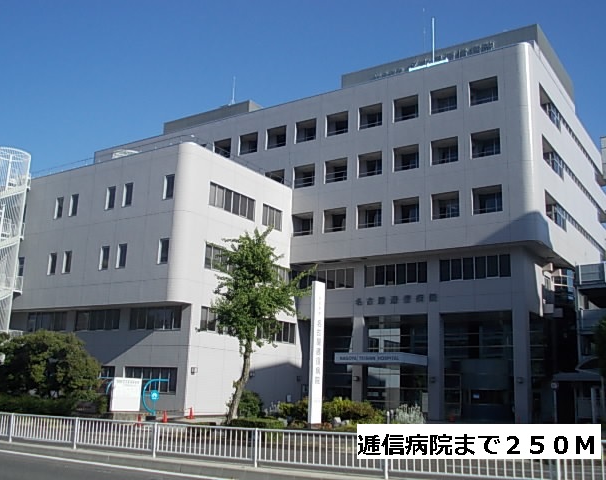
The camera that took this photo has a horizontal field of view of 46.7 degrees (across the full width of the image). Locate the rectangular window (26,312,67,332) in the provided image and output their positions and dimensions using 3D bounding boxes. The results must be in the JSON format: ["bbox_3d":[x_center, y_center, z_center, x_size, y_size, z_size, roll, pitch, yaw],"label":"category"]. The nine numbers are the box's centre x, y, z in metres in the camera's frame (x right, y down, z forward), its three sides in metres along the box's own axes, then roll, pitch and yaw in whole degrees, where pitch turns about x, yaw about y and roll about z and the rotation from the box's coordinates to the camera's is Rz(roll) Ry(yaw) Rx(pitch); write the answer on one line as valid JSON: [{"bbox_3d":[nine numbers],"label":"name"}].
[{"bbox_3d":[-19.044,6.132,52.527,4.506,1.435,0.200,-7,-16,33],"label":"rectangular window"}]

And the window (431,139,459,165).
[{"bbox_3d":[9.947,-6.132,49.211,1.992,1.764,0.250,-7,-16,33],"label":"window"}]

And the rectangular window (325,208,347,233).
[{"bbox_3d":[2.451,-1.439,52.657,1.966,1.778,0.300,-7,-16,34],"label":"rectangular window"}]

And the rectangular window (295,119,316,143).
[{"bbox_3d":[0.283,-8.537,55.722,2.024,1.770,0.300,-7,-16,33],"label":"rectangular window"}]

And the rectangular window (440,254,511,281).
[{"bbox_3d":[11.447,1.923,46.833,4.897,1.507,0.150,-7,-16,33],"label":"rectangular window"}]

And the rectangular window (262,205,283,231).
[{"bbox_3d":[-2.303,-1.601,52.572,0.150,1.627,2.432,-7,-16,33],"label":"rectangular window"}]

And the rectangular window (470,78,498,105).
[{"bbox_3d":[12.395,-10.064,47.856,1.966,1.778,0.300,-7,-16,34],"label":"rectangular window"}]

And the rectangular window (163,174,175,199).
[{"bbox_3d":[-8.795,-3.478,46.398,0.929,1.611,0.250,-7,-16,33],"label":"rectangular window"}]

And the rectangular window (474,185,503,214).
[{"bbox_3d":[12.126,-2.584,46.142,1.966,1.778,0.300,-7,-16,34],"label":"rectangular window"}]

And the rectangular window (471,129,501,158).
[{"bbox_3d":[12.400,-6.427,47.599,1.992,1.764,0.250,-7,-16,33],"label":"rectangular window"}]

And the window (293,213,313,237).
[{"bbox_3d":[0.033,-1.153,54.286,1.966,1.778,0.300,-7,-16,34],"label":"window"}]

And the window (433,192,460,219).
[{"bbox_3d":[9.820,-2.337,48.325,1.992,1.764,0.250,-7,-16,33],"label":"window"}]

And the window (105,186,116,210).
[{"bbox_3d":[-13.669,-2.948,50.306,0.879,1.666,0.200,-7,-16,34],"label":"window"}]

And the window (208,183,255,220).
[{"bbox_3d":[-4.899,-2.574,48.844,0.150,1.614,4.955,-7,-16,33],"label":"window"}]

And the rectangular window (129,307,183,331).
[{"bbox_3d":[-9.611,5.171,45.933,4.678,1.503,0.150,-7,-16,33],"label":"rectangular window"}]

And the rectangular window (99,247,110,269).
[{"bbox_3d":[-13.815,1.299,49.324,0.879,1.659,0.200,-7,-16,34],"label":"rectangular window"}]

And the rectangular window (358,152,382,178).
[{"bbox_3d":[5.007,-5.532,51.901,1.966,1.778,0.300,-7,-16,34],"label":"rectangular window"}]

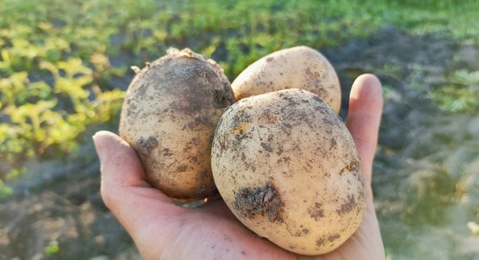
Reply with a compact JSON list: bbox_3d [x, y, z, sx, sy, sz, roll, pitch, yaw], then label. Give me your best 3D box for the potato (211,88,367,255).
[{"bbox_3d":[0.024,0.019,0.169,0.068,0.084,0.065,-35,-10,3],"label":"potato"}]

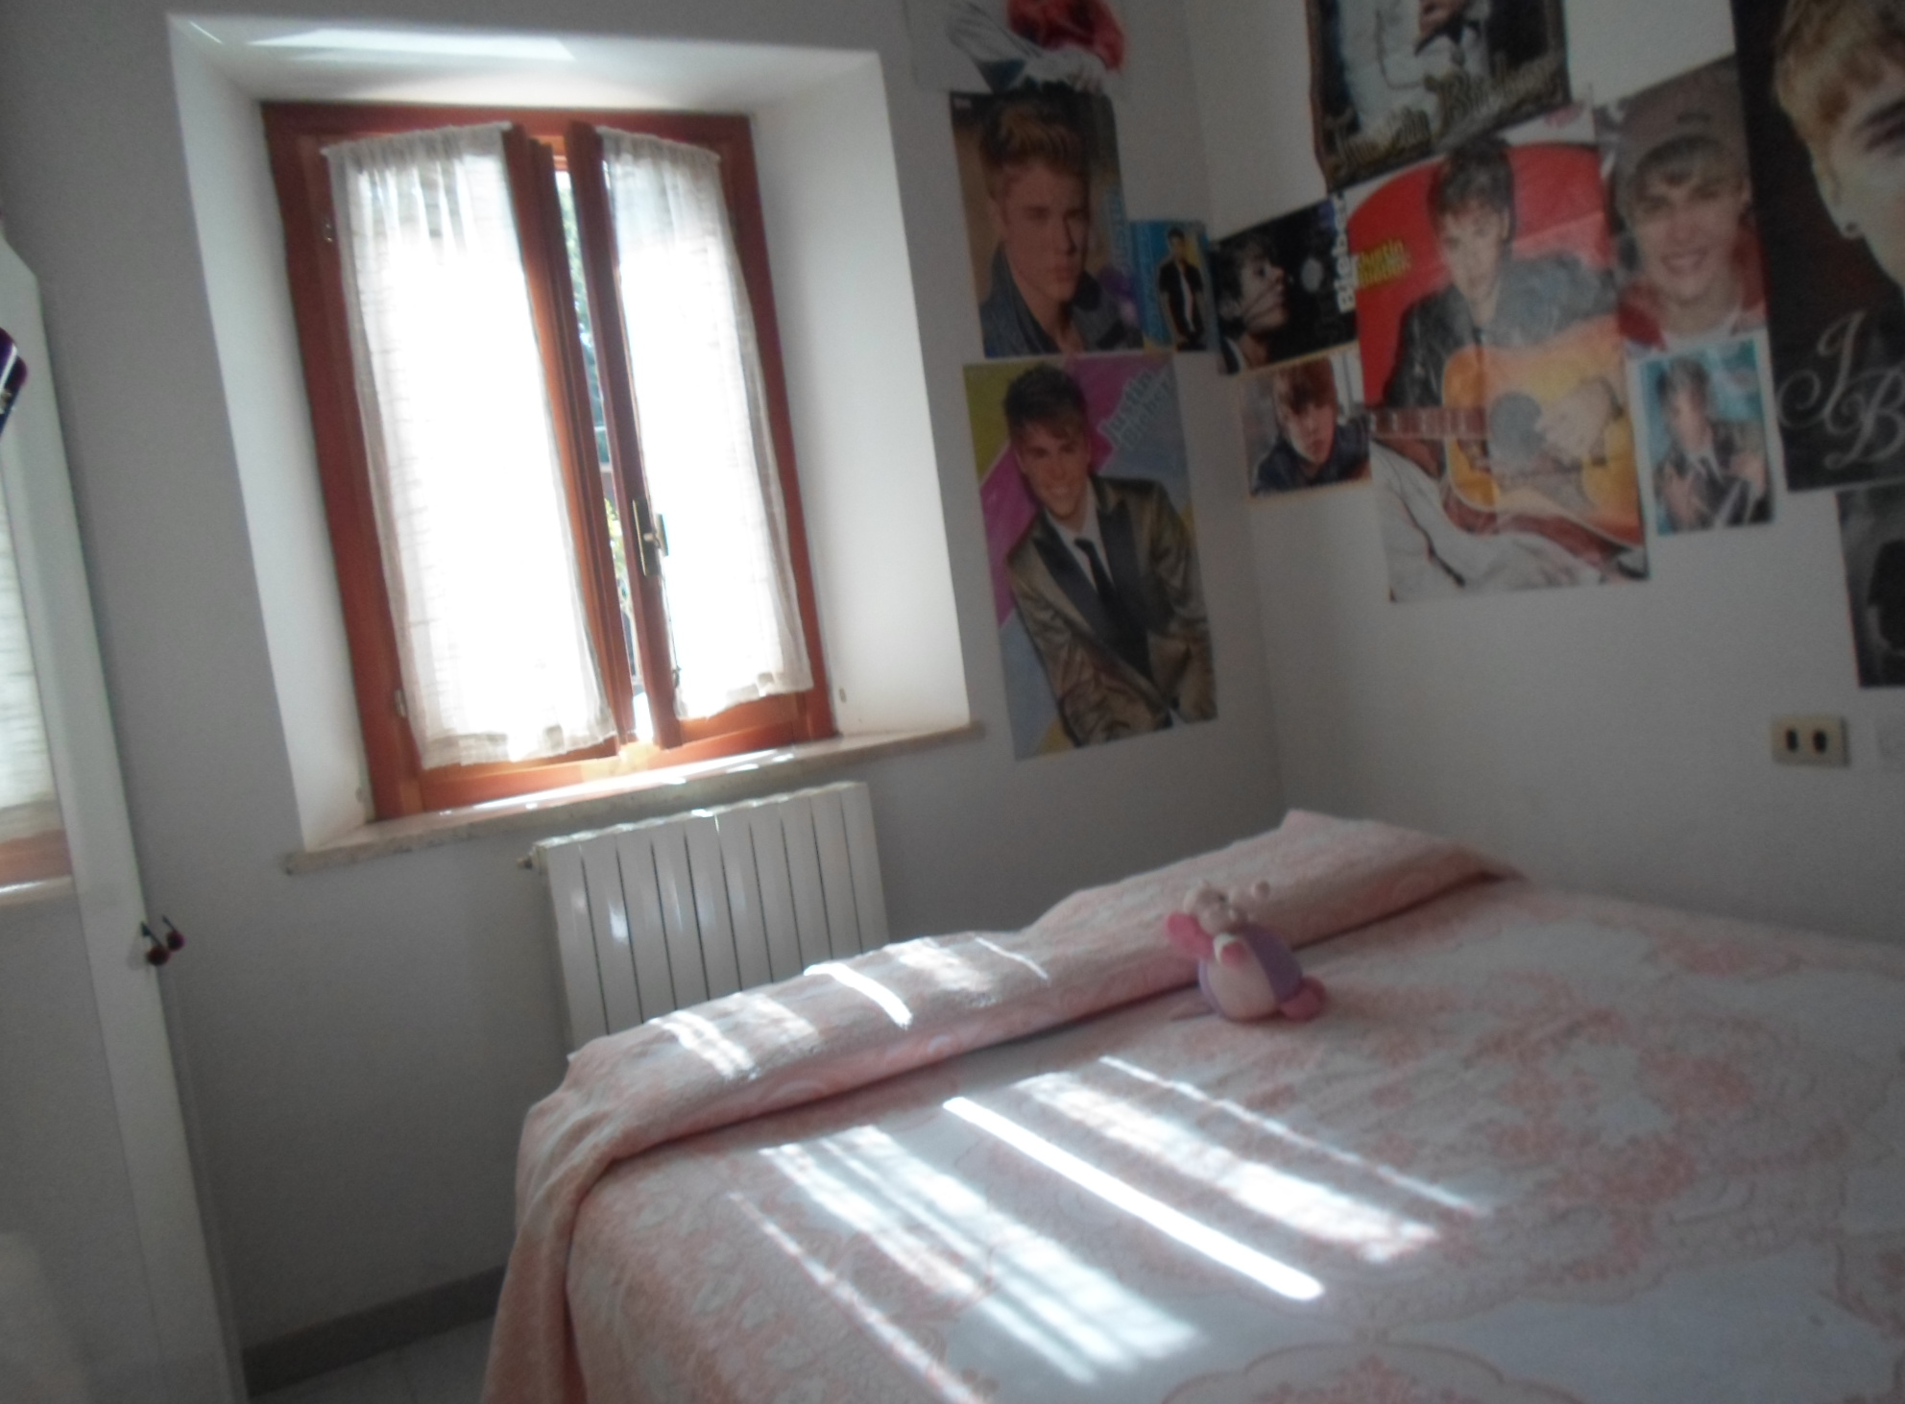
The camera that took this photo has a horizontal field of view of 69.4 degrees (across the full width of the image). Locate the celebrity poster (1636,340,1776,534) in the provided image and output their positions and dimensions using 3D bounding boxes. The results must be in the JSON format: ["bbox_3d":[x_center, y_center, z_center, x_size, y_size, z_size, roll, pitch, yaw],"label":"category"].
[{"bbox_3d":[1.265,-0.443,2.317,0.010,0.308,0.227,-10,5,-27],"label":"celebrity poster"}]

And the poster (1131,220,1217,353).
[{"bbox_3d":[0.524,-0.977,3.232,0.206,0.303,0.010,-10,5,-25],"label":"poster"}]

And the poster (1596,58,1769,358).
[{"bbox_3d":[1.212,-0.814,2.293,0.010,0.430,0.266,-10,5,-27],"label":"poster"}]

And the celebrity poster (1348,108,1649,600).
[{"bbox_3d":[1.028,-0.658,2.707,0.010,0.891,0.633,-10,5,-27],"label":"celebrity poster"}]

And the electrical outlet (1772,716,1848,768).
[{"bbox_3d":[1.390,0.065,2.239,0.015,0.078,0.120,-10,5,-27],"label":"electrical outlet"}]

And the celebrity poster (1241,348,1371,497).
[{"bbox_3d":[0.798,-0.632,3.166,0.010,0.292,0.404,-10,5,-27],"label":"celebrity poster"}]

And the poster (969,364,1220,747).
[{"bbox_3d":[0.336,-0.345,3.148,0.557,0.869,0.010,-10,5,-25],"label":"poster"}]

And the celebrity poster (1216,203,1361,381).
[{"bbox_3d":[0.745,-0.944,3.166,0.010,0.322,0.422,-10,5,-27],"label":"celebrity poster"}]

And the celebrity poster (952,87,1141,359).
[{"bbox_3d":[0.223,-1.069,3.086,0.419,0.580,0.010,-10,5,-25],"label":"celebrity poster"}]

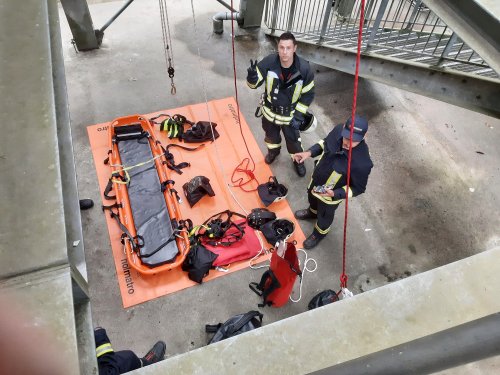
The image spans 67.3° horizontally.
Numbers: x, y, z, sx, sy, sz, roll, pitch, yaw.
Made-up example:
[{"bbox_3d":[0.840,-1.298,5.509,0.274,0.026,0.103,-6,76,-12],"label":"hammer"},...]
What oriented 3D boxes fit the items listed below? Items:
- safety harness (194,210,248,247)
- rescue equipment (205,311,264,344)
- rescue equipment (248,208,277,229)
[{"bbox_3d":[-0.298,0.452,4.147,0.500,0.170,0.380,-15,59,-14],"label":"safety harness"},{"bbox_3d":[-0.098,1.377,3.552,0.520,0.260,0.300,-26,62,-20],"label":"rescue equipment"},{"bbox_3d":[0.139,0.352,4.286,0.330,0.200,0.260,-10,58,-12],"label":"rescue equipment"}]

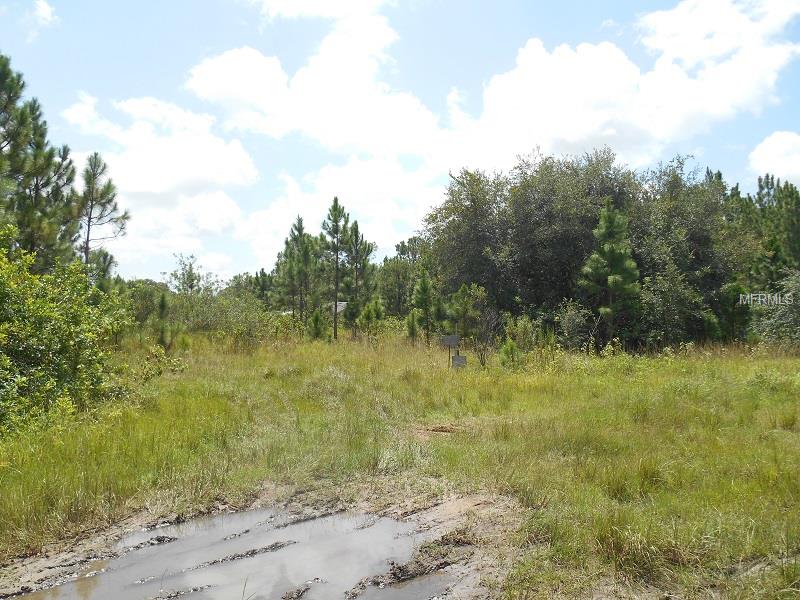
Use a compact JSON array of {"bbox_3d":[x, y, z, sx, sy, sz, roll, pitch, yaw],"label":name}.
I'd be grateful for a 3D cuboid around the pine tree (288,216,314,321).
[{"bbox_3d":[-6.393,-1.460,39.000,1.687,7.918,1.687,0,-1,0],"label":"pine tree"}]

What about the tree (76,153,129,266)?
[{"bbox_3d":[-14.853,-2.546,30.000,2.596,9.636,2.596,0,-1,0],"label":"tree"}]

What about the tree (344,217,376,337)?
[{"bbox_3d":[-2.426,-1.288,36.000,1.797,7.189,1.797,0,-1,0],"label":"tree"}]

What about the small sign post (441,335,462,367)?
[{"bbox_3d":[1.429,1.485,17.000,0.566,1.018,0.060,0,-1,0],"label":"small sign post"}]

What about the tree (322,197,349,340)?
[{"bbox_3d":[-3.542,-1.702,33.000,1.428,7.963,1.428,0,-1,0],"label":"tree"}]

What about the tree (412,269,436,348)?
[{"bbox_3d":[1.142,0.373,28.000,1.118,3.681,1.118,0,-1,0],"label":"tree"}]

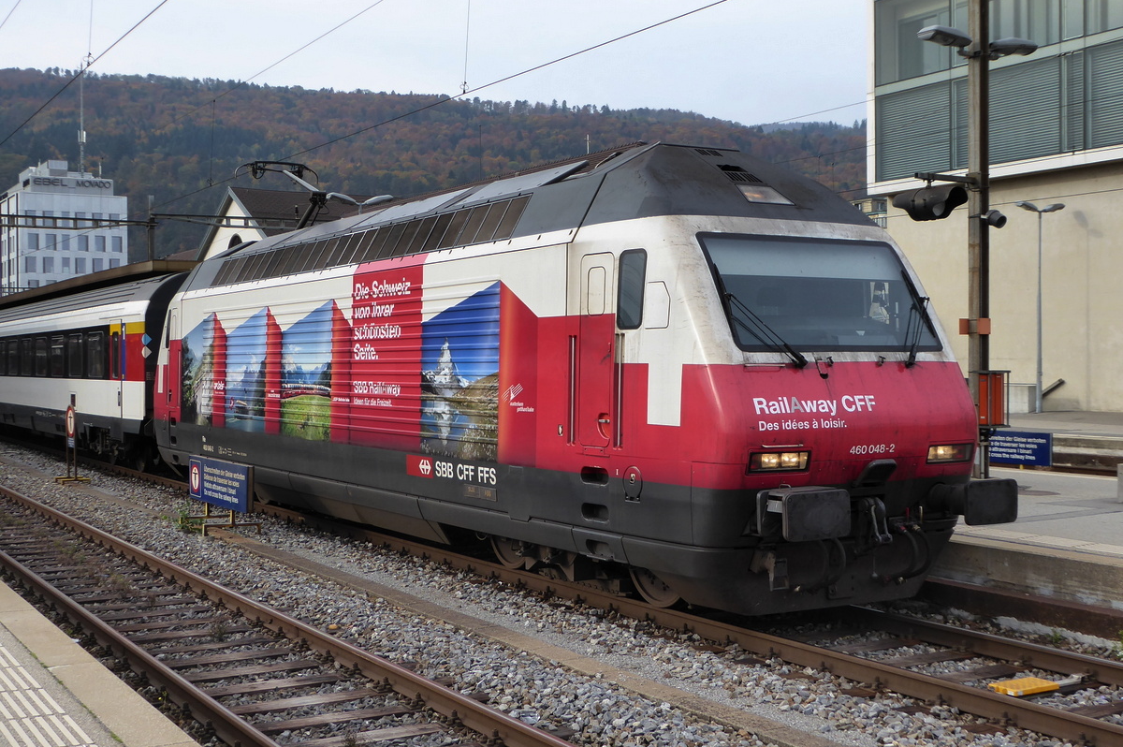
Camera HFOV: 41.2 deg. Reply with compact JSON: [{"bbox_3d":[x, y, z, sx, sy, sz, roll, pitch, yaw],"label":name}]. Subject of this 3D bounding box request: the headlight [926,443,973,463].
[{"bbox_3d":[3.242,0.675,12.457,0.530,0.159,0.120,0,1,-29],"label":"headlight"}]

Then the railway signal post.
[{"bbox_3d":[-9.421,1.369,28.755,0.540,1.480,0.600,-1,1,-33],"label":"railway signal post"}]

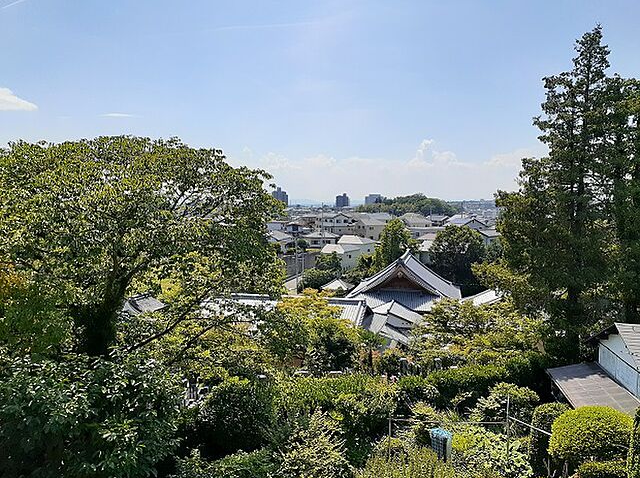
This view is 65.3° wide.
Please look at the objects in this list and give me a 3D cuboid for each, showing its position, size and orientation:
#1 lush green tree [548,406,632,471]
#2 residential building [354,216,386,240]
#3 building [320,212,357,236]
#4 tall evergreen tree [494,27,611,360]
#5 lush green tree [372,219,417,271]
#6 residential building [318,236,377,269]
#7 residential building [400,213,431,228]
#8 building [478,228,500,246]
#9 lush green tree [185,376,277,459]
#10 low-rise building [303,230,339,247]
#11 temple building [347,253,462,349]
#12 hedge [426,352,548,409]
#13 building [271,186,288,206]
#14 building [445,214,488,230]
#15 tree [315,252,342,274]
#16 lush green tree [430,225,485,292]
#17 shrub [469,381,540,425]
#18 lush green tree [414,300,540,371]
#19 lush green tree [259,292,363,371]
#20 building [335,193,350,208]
[{"bbox_3d":[7.044,5.143,13.000,2.150,1.650,2.050,0,4,0],"label":"lush green tree"},{"bbox_3d":[15.475,-3.305,150.000,9.000,7.200,8.500,-2,5,-27],"label":"residential building"},{"bbox_3d":[6.226,-5.048,168.000,12.000,7.800,9.500,-1,4,-9],"label":"building"},{"bbox_3d":[13.097,-2.328,28.000,6.300,19.000,6.000,0,4,0],"label":"tall evergreen tree"},{"bbox_3d":[12.984,1.394,87.000,7.200,9.800,6.800,0,4,0],"label":"lush green tree"},{"bbox_3d":[8.465,3.810,153.657,11.500,9.200,19.000,2,4,23],"label":"residential building"},{"bbox_3d":[35.402,-5.841,185.052,10.000,7.000,9.000,1,4,15],"label":"residential building"},{"bbox_3d":[47.791,-0.255,140.335,7.000,5.800,8.000,1,4,20],"label":"building"},{"bbox_3d":[-2.747,5.626,16.040,2.600,2.500,2.400,0,4,0],"label":"lush green tree"},{"bbox_3d":[0.169,-0.097,168.417,11.500,6.100,9.000,0,4,5],"label":"low-rise building"},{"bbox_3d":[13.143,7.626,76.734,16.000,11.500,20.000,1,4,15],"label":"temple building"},{"bbox_3d":[7.482,6.366,22.300,5.500,2.000,1.500,-1,4,-19],"label":"hedge"},{"bbox_3d":[-50.151,-47.969,618.154,19.000,36.000,17.000,1,4,15],"label":"building"},{"bbox_3d":[46.052,-4.273,158.000,10.500,7.000,10.000,-2,5,-30],"label":"building"},{"bbox_3d":[2.347,6.541,137.811,7.400,6.000,7.000,0,4,0],"label":"tree"},{"bbox_3d":[22.035,3.606,80.000,8.600,11.500,8.000,0,4,0],"label":"lush green tree"},{"bbox_3d":[6.482,5.627,17.443,2.300,1.500,2.100,0,4,0],"label":"shrub"},{"bbox_3d":[9.719,6.055,31.000,7.800,4.600,6.300,0,4,0],"label":"lush green tree"},{"bbox_3d":[-0.528,5.806,31.000,6.300,5.200,5.700,0,4,0],"label":"lush green tree"},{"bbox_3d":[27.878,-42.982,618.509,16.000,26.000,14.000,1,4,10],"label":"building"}]

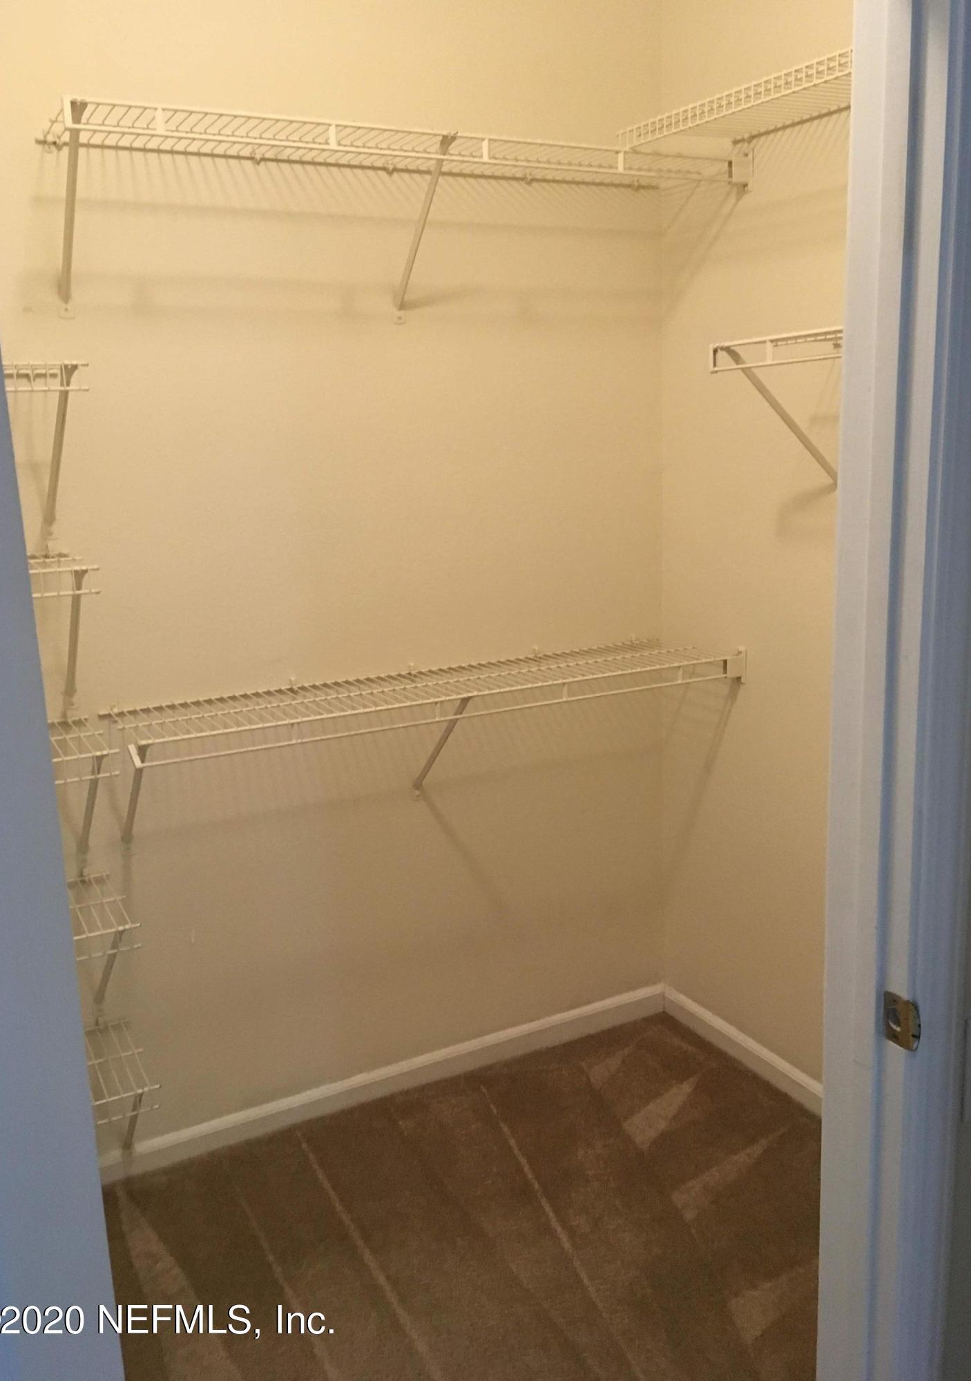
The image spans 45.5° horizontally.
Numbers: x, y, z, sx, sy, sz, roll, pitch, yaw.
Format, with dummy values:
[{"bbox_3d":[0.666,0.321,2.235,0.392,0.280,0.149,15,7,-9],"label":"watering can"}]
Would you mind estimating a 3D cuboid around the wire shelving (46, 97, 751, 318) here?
[{"bbox_3d":[-0.129,-0.920,2.313,1.374,0.308,0.312,-8,13,-26],"label":"wire shelving"}]

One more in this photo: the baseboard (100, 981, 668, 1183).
[{"bbox_3d":[-0.202,0.939,2.820,1.553,0.084,0.014,-8,13,-26],"label":"baseboard"}]

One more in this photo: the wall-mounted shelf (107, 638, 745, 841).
[{"bbox_3d":[-0.083,0.125,2.559,1.410,0.313,0.325,-8,14,-27],"label":"wall-mounted shelf"}]

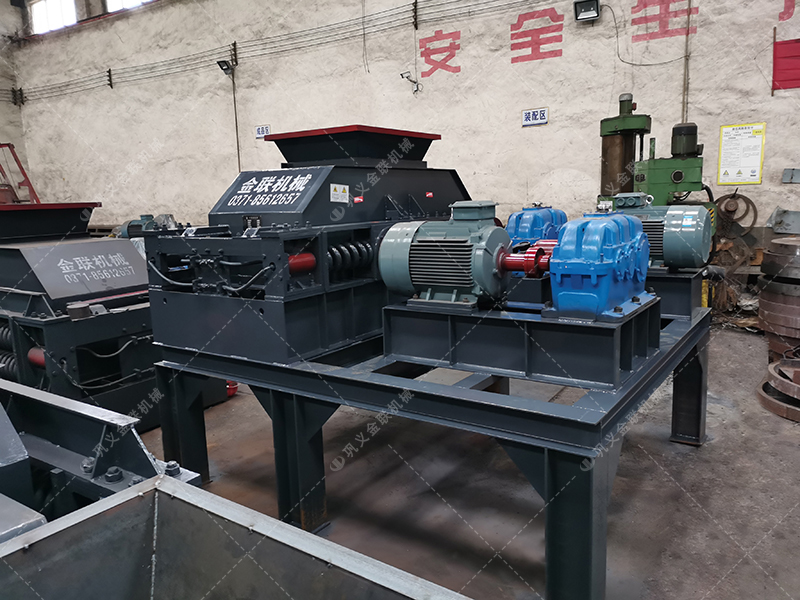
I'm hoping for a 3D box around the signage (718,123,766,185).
[{"bbox_3d":[5.152,-2.194,9.059,0.585,0.885,0.020,3,10,28],"label":"signage"}]

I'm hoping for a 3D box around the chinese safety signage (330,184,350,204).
[{"bbox_3d":[-0.320,-0.569,3.224,0.005,0.093,0.150,4,11,35],"label":"chinese safety signage"}]

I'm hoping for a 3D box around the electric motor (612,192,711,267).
[{"bbox_3d":[1.548,-0.438,3.772,0.680,0.458,0.367,4,11,35],"label":"electric motor"}]

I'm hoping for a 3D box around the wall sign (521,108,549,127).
[{"bbox_3d":[2.481,-3.345,10.997,0.510,0.295,0.015,3,11,31],"label":"wall sign"}]

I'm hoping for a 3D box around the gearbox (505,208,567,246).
[{"bbox_3d":[0.933,-0.395,3.978,0.342,0.420,0.627,4,11,35],"label":"gearbox"}]

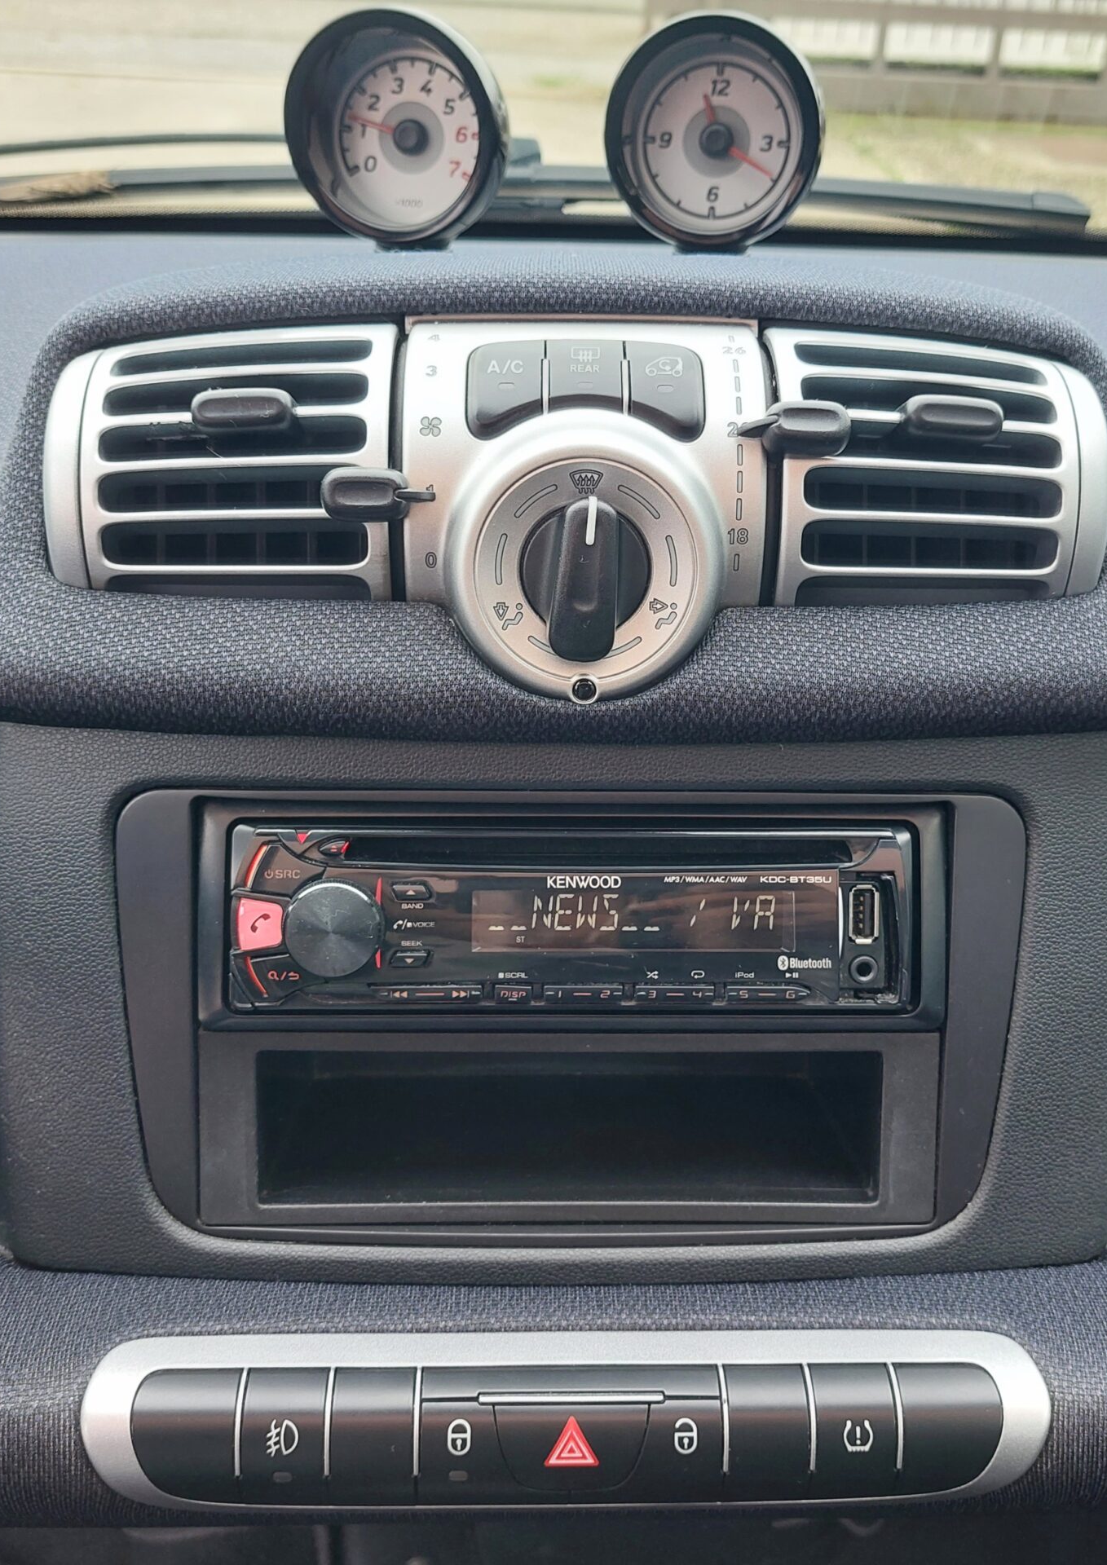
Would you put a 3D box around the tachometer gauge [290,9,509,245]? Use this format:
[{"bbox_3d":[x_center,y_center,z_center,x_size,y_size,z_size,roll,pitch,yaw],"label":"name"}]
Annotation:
[{"bbox_3d":[-0.043,-0.187,0.434,0.061,0.066,0.052,10,12,18],"label":"tachometer gauge"}]

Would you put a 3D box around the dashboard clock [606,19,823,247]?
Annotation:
[{"bbox_3d":[0.046,-0.186,0.436,0.061,0.066,0.052,8,14,14],"label":"dashboard clock"}]

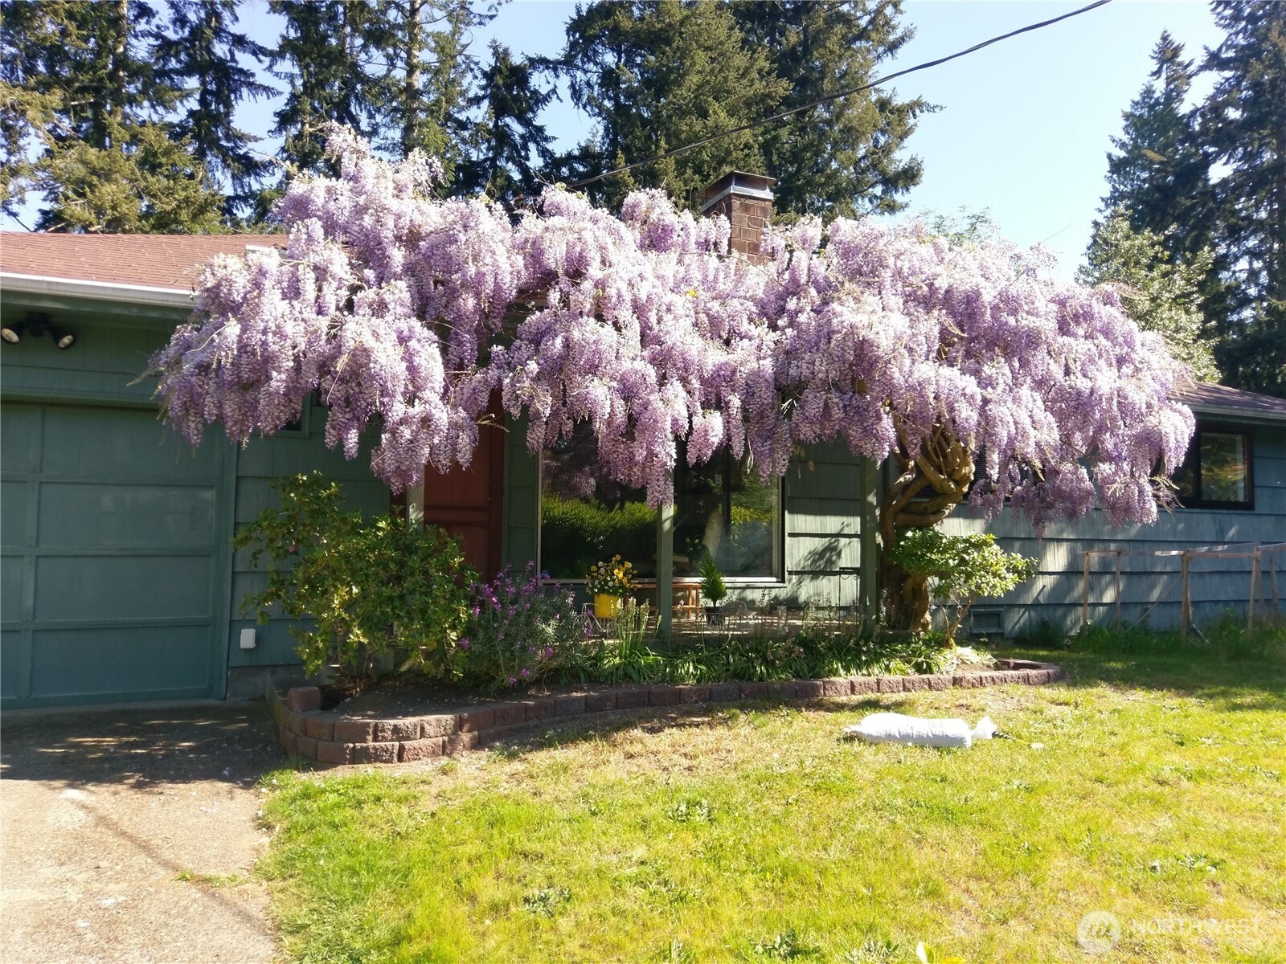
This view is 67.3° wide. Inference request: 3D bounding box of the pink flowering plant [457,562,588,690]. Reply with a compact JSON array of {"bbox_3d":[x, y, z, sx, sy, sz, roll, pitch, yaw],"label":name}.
[{"bbox_3d":[-0.783,0.947,6.300,0.820,0.840,0.750,2,-4,-24],"label":"pink flowering plant"}]

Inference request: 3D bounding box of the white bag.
[{"bbox_3d":[1.691,1.519,5.900,0.880,0.160,0.420,1,-3,6],"label":"white bag"}]

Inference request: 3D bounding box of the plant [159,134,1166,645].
[{"bbox_3d":[0.827,-0.427,7.141,7.800,3.400,2.300,2,-4,-24],"label":"plant"}]

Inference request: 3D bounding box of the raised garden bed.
[{"bbox_3d":[0.642,1.502,6.763,6.000,0.310,1.000,3,-4,-28],"label":"raised garden bed"}]

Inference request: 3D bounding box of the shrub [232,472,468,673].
[{"bbox_3d":[-1.891,0.613,6.300,1.520,1.360,1.300,2,-4,-24],"label":"shrub"}]

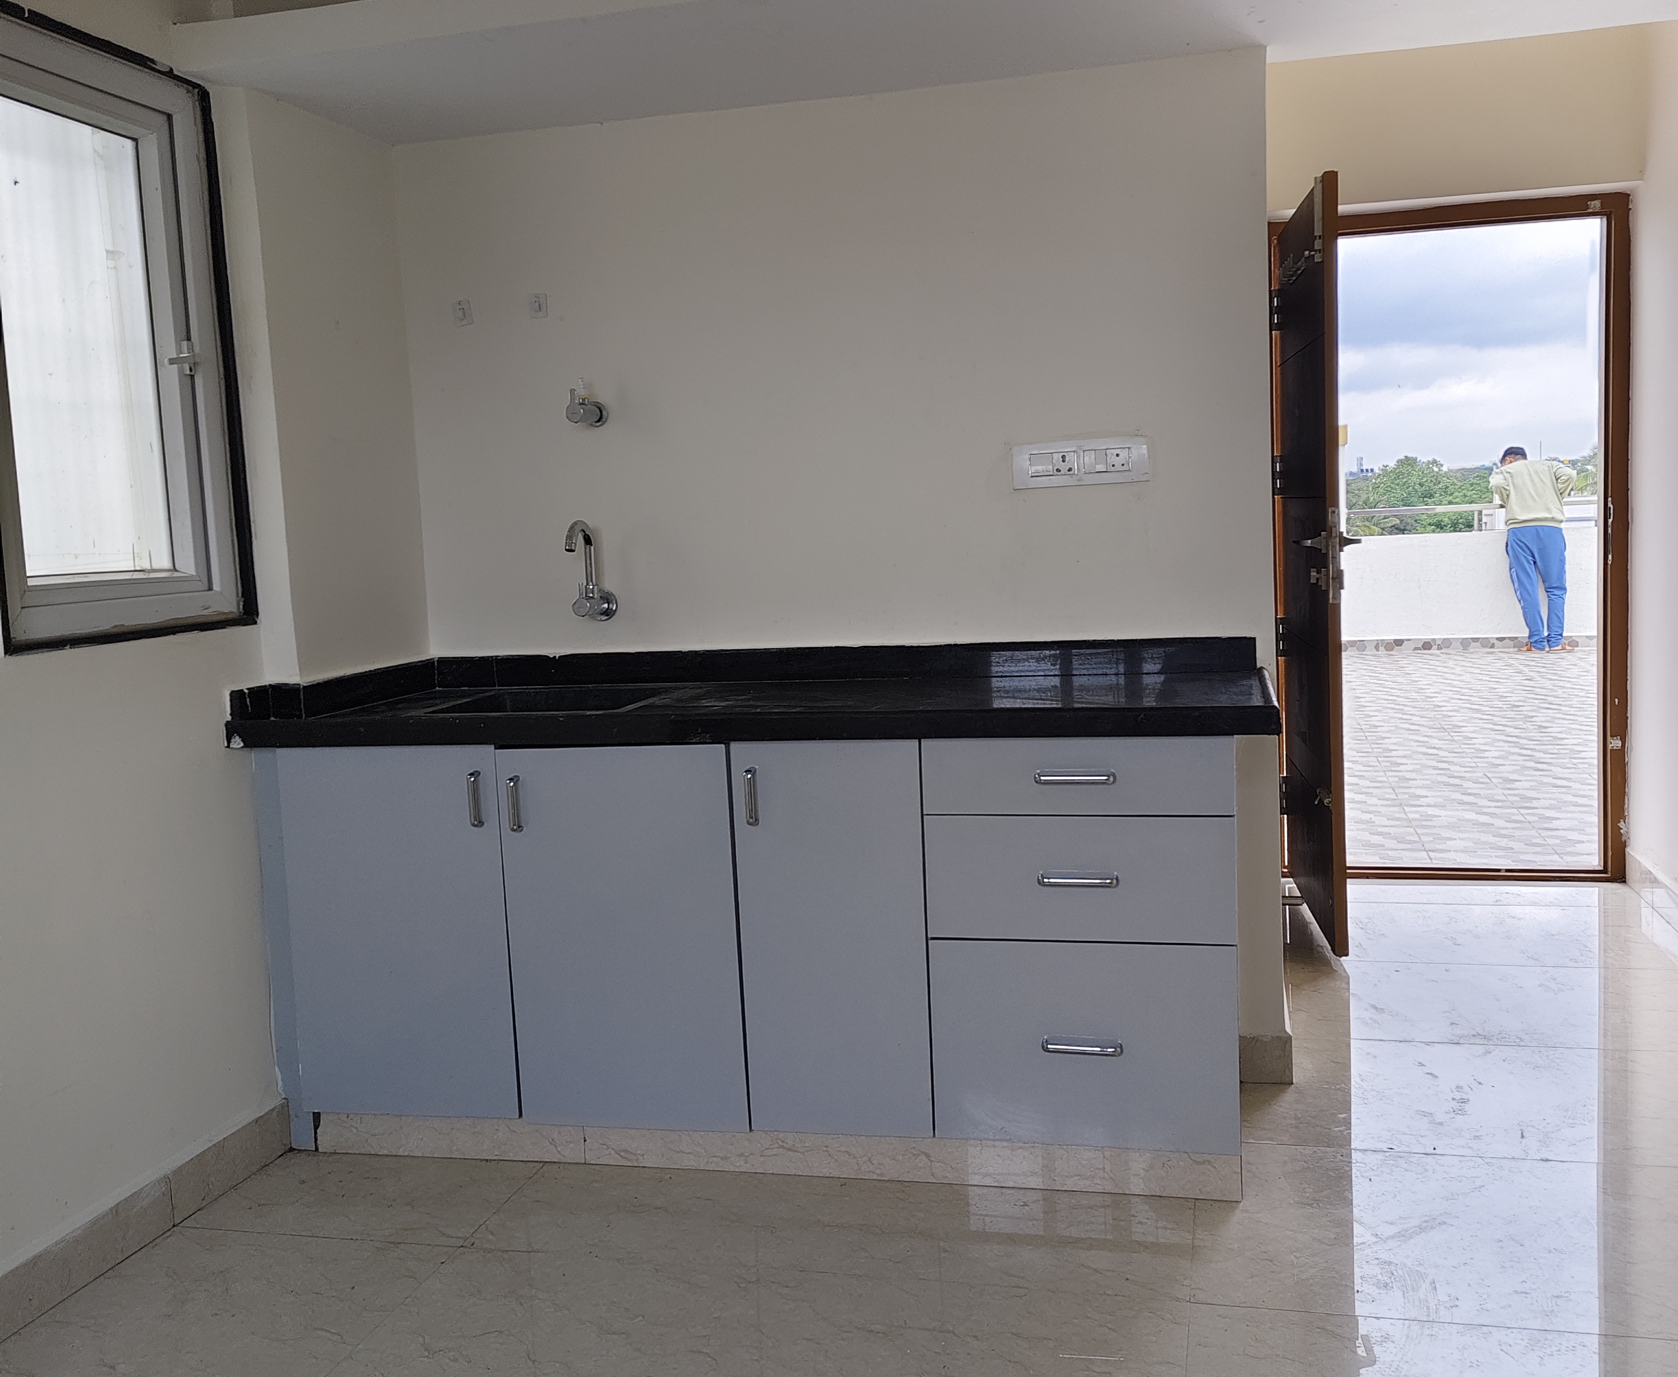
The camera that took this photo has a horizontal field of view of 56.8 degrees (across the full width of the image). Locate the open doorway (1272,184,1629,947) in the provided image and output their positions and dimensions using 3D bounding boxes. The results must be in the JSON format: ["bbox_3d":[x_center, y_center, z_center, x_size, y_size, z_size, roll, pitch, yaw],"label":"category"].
[{"bbox_3d":[1.726,-0.370,4.256,0.985,2.000,0.920,-1,6,14],"label":"open doorway"}]

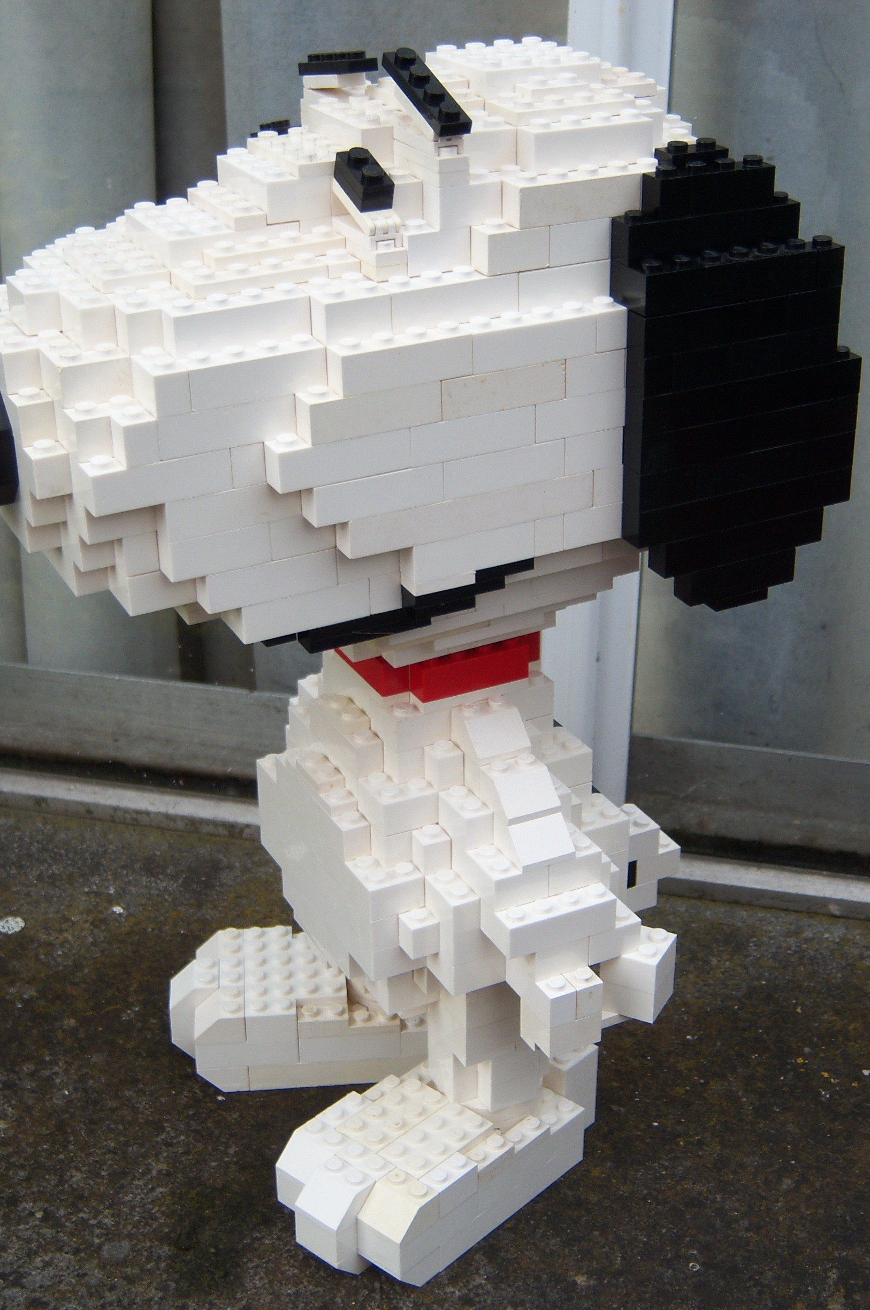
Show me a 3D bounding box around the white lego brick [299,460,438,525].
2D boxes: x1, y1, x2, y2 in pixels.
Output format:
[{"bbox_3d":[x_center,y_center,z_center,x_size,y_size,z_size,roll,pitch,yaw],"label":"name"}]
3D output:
[{"bbox_3d":[-0.014,-0.039,0.414,0.032,0.011,0.008,-14,29,-23],"label":"white lego brick"}]

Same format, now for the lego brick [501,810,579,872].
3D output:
[{"bbox_3d":[0.026,0.046,0.470,0.016,0.011,0.016,-13,28,-25],"label":"lego brick"}]

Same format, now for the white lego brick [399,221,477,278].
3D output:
[{"bbox_3d":[-0.001,-0.094,0.413,0.016,0.011,0.008,-14,29,-23],"label":"white lego brick"}]

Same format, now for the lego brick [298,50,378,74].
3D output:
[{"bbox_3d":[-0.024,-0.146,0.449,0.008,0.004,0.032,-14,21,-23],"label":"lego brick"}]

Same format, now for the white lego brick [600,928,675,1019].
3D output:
[{"bbox_3d":[0.056,0.086,0.498,0.016,0.020,0.016,12,30,25],"label":"white lego brick"}]

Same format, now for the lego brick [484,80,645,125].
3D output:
[{"bbox_3d":[0.029,-0.129,0.427,0.032,0.005,0.016,-14,29,-23],"label":"lego brick"}]

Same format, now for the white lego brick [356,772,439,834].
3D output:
[{"bbox_3d":[-0.010,0.038,0.486,0.016,0.011,0.016,-13,28,-25],"label":"white lego brick"}]

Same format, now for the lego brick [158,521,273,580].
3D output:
[{"bbox_3d":[-0.050,-0.025,0.413,0.024,0.010,0.011,-14,29,-22],"label":"lego brick"}]

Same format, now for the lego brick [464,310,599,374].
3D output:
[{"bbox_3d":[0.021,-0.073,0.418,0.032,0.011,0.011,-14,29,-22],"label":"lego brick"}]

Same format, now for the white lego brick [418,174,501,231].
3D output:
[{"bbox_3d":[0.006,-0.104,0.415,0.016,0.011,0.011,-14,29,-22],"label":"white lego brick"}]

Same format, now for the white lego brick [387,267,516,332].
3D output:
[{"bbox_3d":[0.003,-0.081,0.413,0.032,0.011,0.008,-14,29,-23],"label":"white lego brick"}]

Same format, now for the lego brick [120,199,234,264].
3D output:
[{"bbox_3d":[-0.059,-0.097,0.425,0.016,0.011,0.032,-14,30,-23],"label":"lego brick"}]

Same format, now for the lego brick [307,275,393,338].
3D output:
[{"bbox_3d":[-0.020,-0.078,0.407,0.016,0.011,0.016,-14,29,-23],"label":"lego brick"}]

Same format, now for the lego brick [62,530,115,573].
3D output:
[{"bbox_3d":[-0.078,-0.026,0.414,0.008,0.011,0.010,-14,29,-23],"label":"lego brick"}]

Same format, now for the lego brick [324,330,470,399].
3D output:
[{"bbox_3d":[-0.008,-0.066,0.404,0.032,0.011,0.012,-14,29,-23],"label":"lego brick"}]

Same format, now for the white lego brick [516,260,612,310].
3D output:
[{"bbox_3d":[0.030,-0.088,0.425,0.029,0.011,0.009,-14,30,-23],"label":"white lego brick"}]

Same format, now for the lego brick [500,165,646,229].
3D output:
[{"bbox_3d":[0.031,-0.105,0.415,0.032,0.011,0.008,-14,29,-23],"label":"lego brick"}]

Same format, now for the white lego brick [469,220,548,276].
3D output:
[{"bbox_3d":[0.017,-0.093,0.415,0.016,0.011,0.009,-14,30,-23],"label":"white lego brick"}]

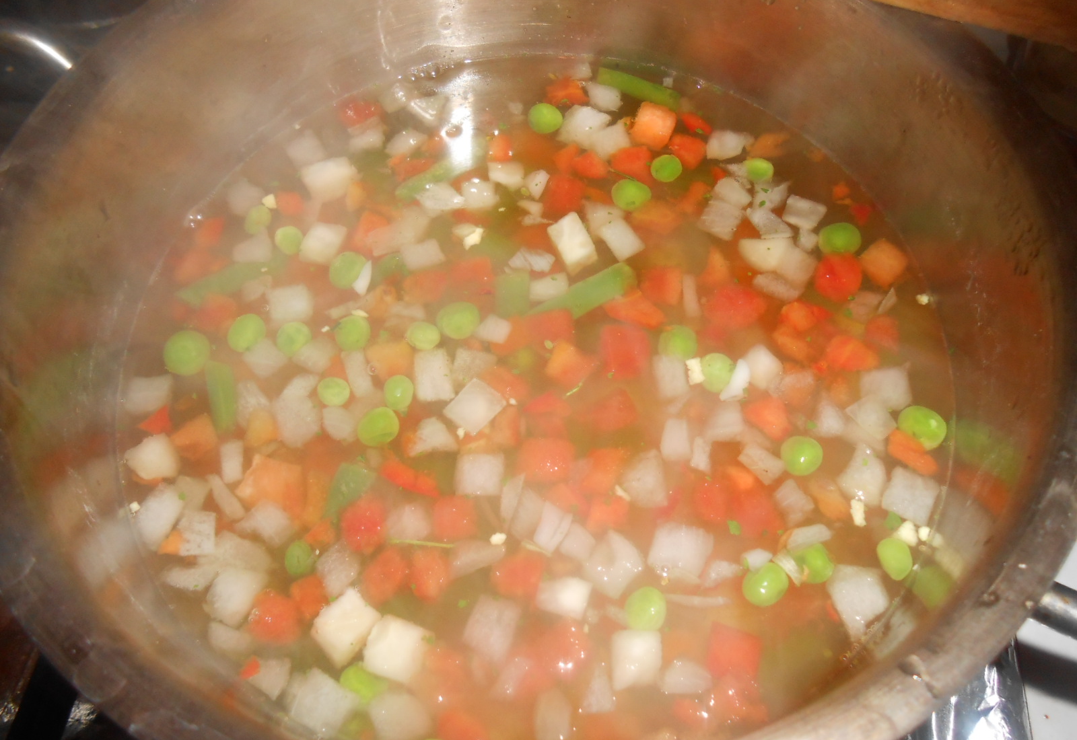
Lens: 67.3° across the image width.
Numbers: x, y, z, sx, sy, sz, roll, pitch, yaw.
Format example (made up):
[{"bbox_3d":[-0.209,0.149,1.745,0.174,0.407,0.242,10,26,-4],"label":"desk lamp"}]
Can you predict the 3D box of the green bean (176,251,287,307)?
[{"bbox_3d":[-0.083,-0.025,0.221,0.029,0.005,0.006,-24,62,-11],"label":"green bean"}]

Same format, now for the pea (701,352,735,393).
[{"bbox_3d":[0.045,0.001,0.205,0.009,0.010,0.010,-3,60,0],"label":"pea"}]

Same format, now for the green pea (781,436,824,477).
[{"bbox_3d":[0.062,0.020,0.191,0.010,0.010,0.010,-3,60,0],"label":"green pea"}]

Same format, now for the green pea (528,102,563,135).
[{"bbox_3d":[0.002,-0.076,0.244,0.010,0.009,0.009,-4,60,0],"label":"green pea"}]

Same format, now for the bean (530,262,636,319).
[{"bbox_3d":[0.011,-0.019,0.219,0.032,0.007,0.008,-28,64,-14],"label":"bean"}]

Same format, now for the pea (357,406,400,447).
[{"bbox_3d":[-0.038,0.014,0.194,0.010,0.010,0.009,-4,60,0],"label":"pea"}]

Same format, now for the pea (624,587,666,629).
[{"bbox_3d":[0.023,0.052,0.175,0.009,0.009,0.010,-3,60,0],"label":"pea"}]

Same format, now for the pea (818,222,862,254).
[{"bbox_3d":[0.082,-0.036,0.219,0.011,0.009,0.008,-4,60,0],"label":"pea"}]

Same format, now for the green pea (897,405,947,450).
[{"bbox_3d":[0.092,0.014,0.194,0.011,0.010,0.010,-1,60,1],"label":"green pea"}]

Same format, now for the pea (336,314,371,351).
[{"bbox_3d":[-0.049,-0.010,0.214,0.010,0.010,0.010,-3,60,0],"label":"pea"}]

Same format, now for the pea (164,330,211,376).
[{"bbox_3d":[-0.090,-0.004,0.208,0.011,0.012,0.012,-4,60,0],"label":"pea"}]

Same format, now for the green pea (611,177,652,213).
[{"bbox_3d":[0.026,-0.049,0.229,0.011,0.010,0.009,-4,60,0],"label":"green pea"}]

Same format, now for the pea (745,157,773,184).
[{"bbox_3d":[0.065,-0.058,0.236,0.009,0.008,0.009,-3,60,0],"label":"pea"}]

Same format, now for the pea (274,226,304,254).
[{"bbox_3d":[-0.069,-0.036,0.225,0.008,0.008,0.008,-4,60,0],"label":"pea"}]

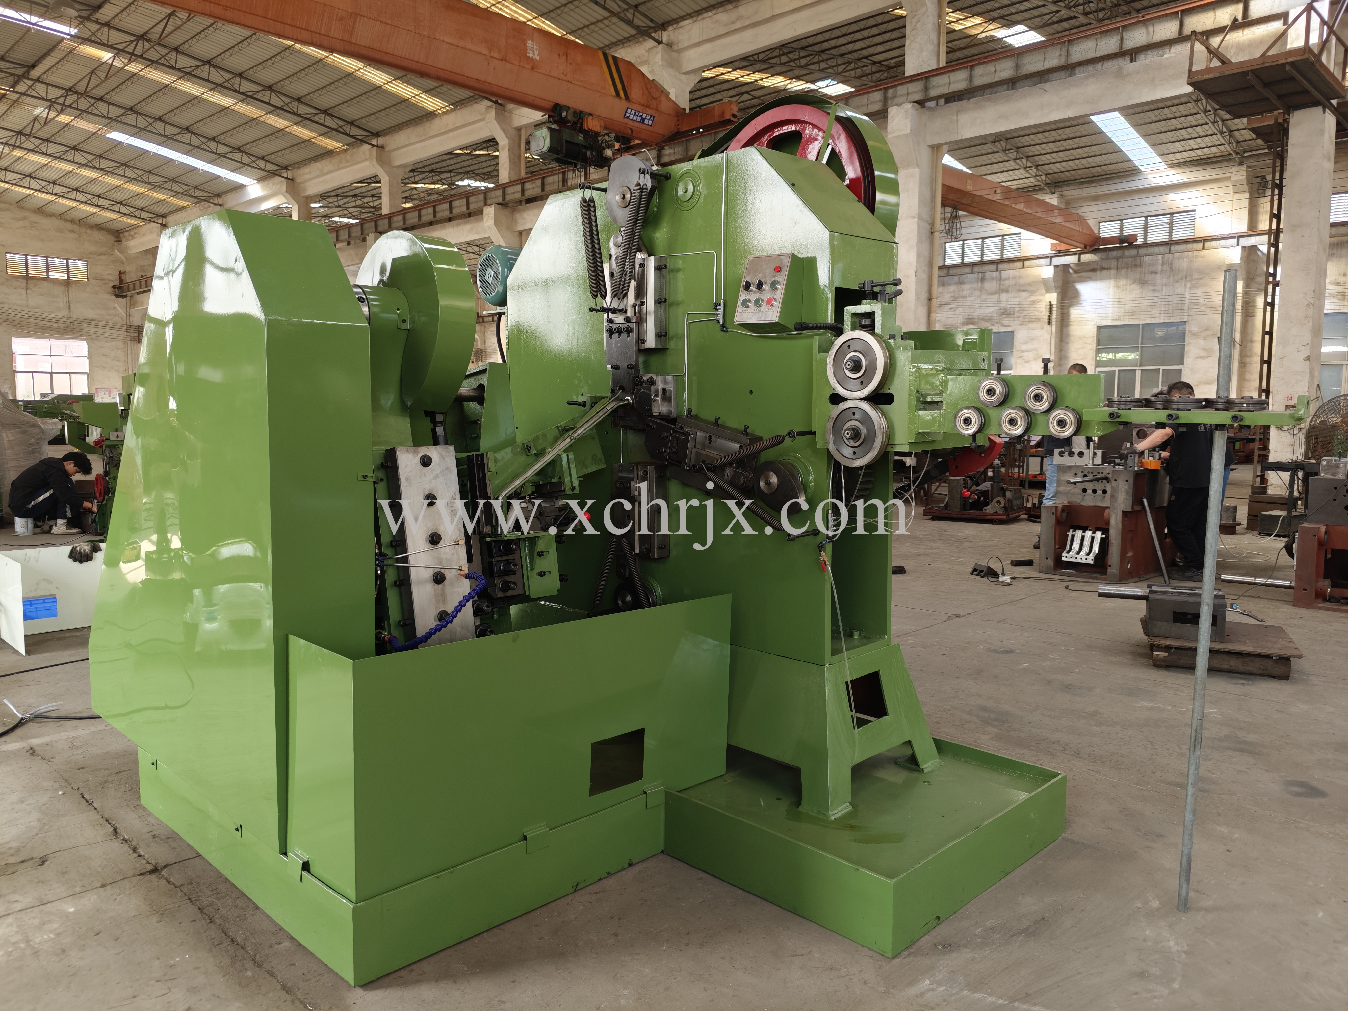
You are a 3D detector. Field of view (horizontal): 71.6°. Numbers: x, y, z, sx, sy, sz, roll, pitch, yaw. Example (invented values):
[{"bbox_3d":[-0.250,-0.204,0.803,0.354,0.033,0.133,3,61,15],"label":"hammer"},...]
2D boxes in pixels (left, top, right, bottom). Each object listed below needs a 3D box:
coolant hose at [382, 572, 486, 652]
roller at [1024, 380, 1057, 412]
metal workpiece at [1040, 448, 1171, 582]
[{"bbox_3d":[-0.561,0.257,2.211,0.140,0.150,0.210,5,7,44],"label":"coolant hose"},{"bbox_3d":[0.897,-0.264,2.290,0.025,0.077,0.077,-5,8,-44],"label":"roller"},{"bbox_3d":[3.667,0.045,7.916,0.780,1.050,0.730,-5,8,-42],"label":"metal workpiece"}]

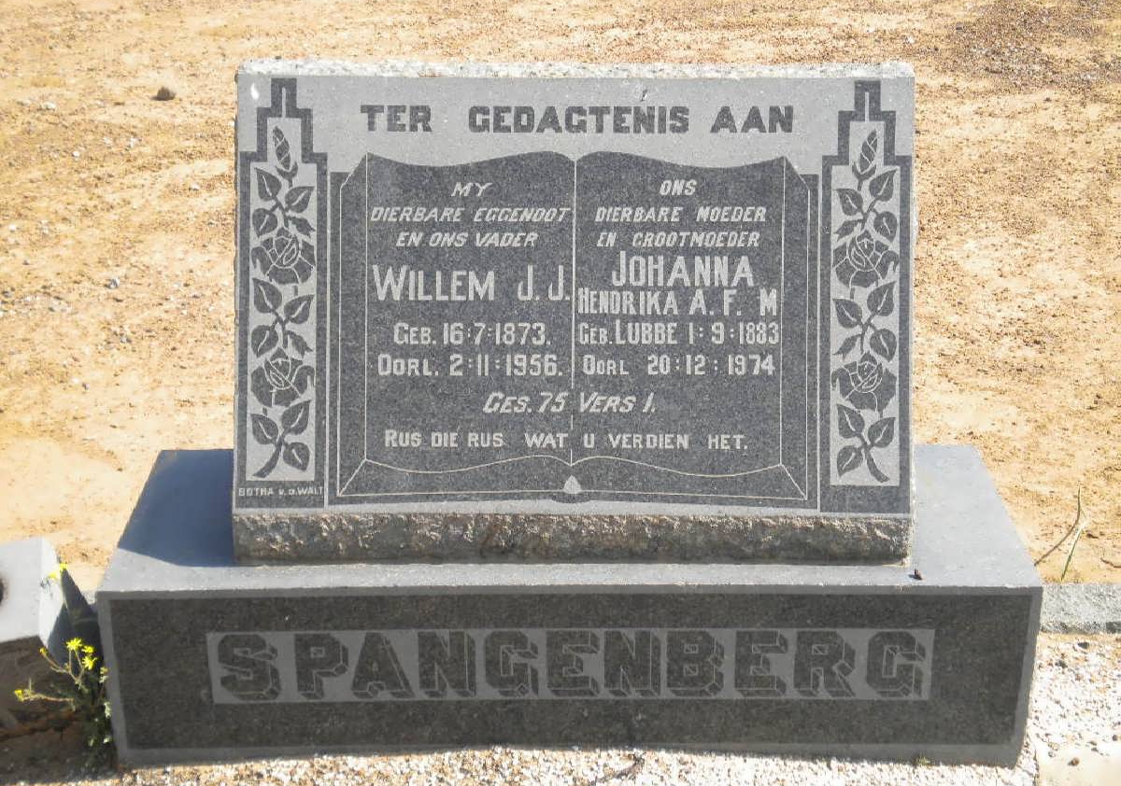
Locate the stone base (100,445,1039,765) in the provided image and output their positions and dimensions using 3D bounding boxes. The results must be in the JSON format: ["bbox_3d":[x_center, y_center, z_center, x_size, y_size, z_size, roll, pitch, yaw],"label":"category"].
[{"bbox_3d":[0.010,0.276,2.252,1.140,0.264,0.372,0,25,0],"label":"stone base"}]

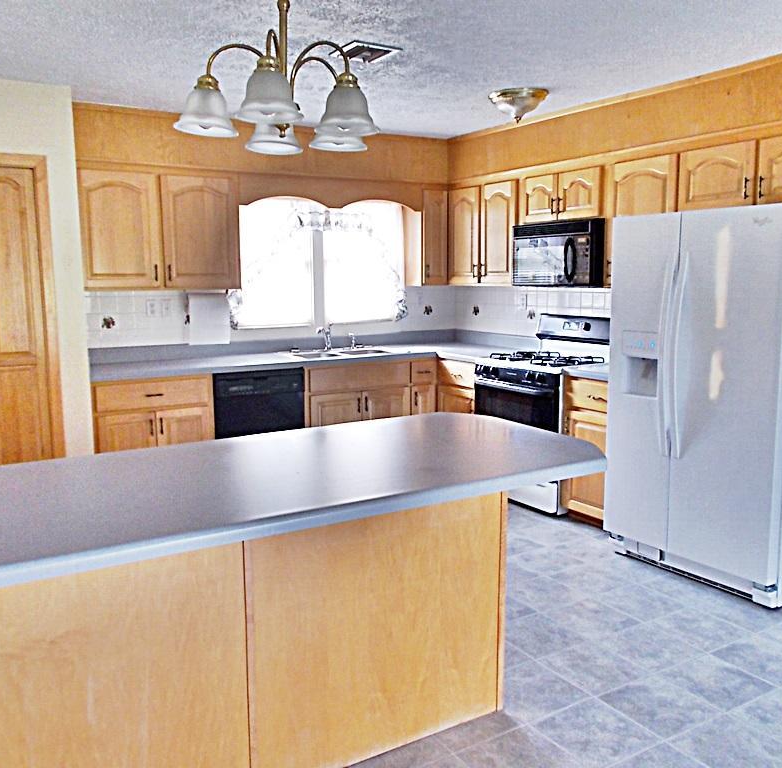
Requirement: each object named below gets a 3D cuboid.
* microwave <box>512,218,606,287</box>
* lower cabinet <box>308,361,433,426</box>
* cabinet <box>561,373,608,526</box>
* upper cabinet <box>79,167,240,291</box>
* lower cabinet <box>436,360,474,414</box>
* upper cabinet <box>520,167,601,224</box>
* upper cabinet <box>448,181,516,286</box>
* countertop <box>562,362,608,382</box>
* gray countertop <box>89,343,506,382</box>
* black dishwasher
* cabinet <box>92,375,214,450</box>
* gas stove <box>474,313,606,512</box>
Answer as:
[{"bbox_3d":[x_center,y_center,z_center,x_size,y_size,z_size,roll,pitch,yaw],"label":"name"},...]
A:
[{"bbox_3d":[1.163,-0.825,4.946,0.406,0.398,0.746,-5,9,-31],"label":"microwave"},{"bbox_3d":[-0.272,0.242,5.570,1.040,0.866,0.620,-5,9,-31],"label":"lower cabinet"},{"bbox_3d":[1.396,0.391,4.520,0.640,0.884,0.459,-5,9,-31],"label":"cabinet"},{"bbox_3d":[-1.488,-0.973,4.908,0.988,0.751,0.323,-5,9,-31],"label":"upper cabinet"},{"bbox_3d":[0.725,0.247,5.610,0.640,0.884,0.484,-5,9,-31],"label":"lower cabinet"},{"bbox_3d":[1.198,-1.199,4.912,0.323,0.353,0.776,-5,9,-31],"label":"upper cabinet"},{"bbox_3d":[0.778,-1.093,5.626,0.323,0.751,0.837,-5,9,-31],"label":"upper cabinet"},{"bbox_3d":[1.387,-0.064,4.455,0.650,0.040,0.469,-5,9,-31],"label":"countertop"},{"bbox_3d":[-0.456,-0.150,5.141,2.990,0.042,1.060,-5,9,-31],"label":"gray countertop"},{"bbox_3d":[-0.981,0.307,5.200,0.612,0.847,0.585,-5,9,-31],"label":"black dishwasher"},{"bbox_3d":[-1.535,0.360,4.803,0.715,0.866,0.620,-5,9,-31],"label":"cabinet"},{"bbox_3d":[1.032,0.166,4.942,0.690,1.176,0.762,-5,9,-31],"label":"gas stove"}]

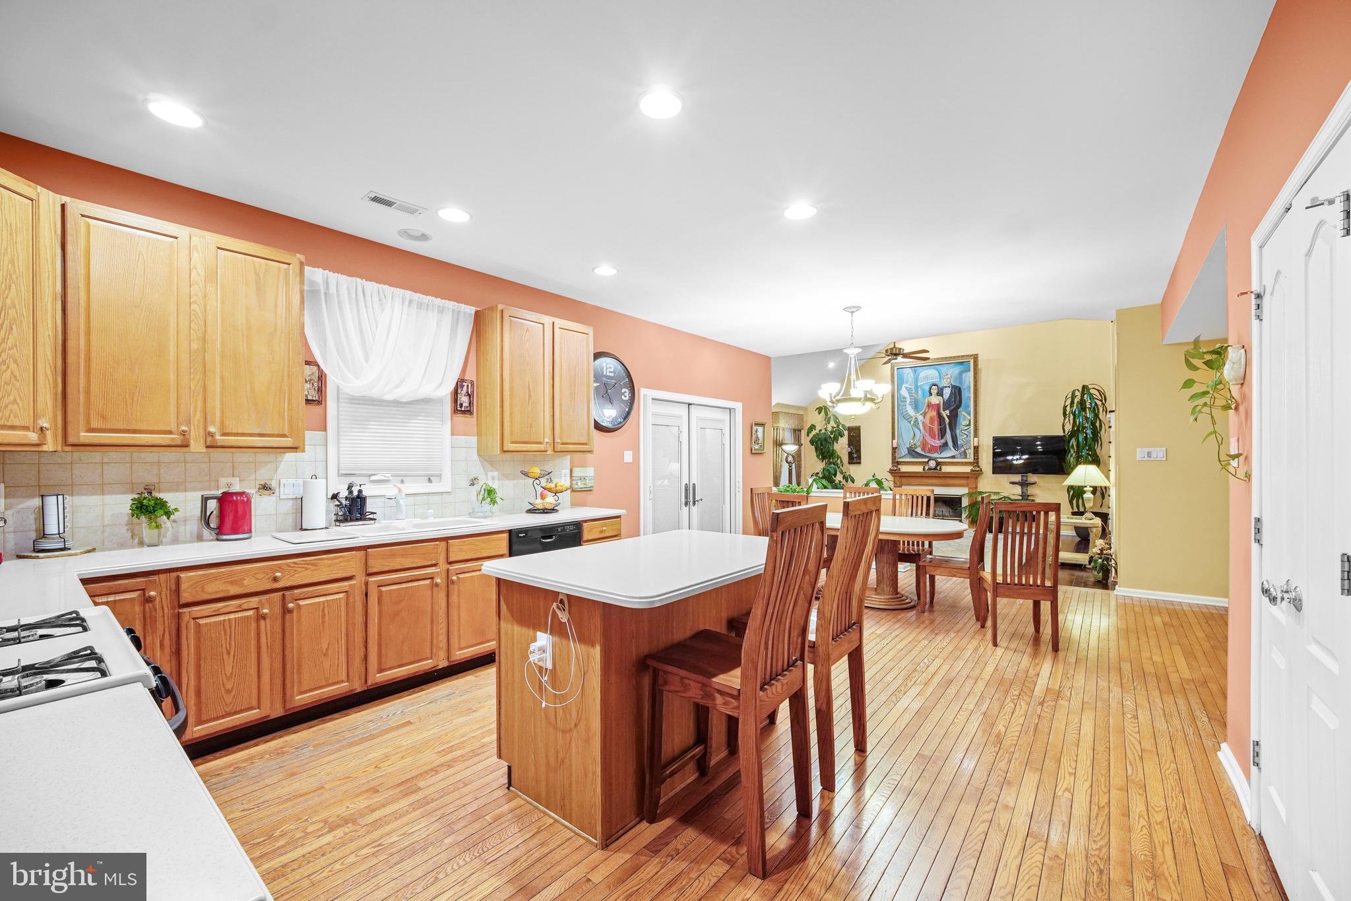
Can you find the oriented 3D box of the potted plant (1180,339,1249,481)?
[{"bbox_3d":[2.109,-0.158,1.925,0.190,0.540,0.290,0,-1,42],"label":"potted plant"}]

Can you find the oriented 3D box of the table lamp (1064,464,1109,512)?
[{"bbox_3d":[5.200,0.524,6.144,0.460,0.680,0.460,0,-1,42],"label":"table lamp"}]

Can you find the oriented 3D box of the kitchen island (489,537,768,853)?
[{"bbox_3d":[-0.013,0.936,2.284,0.890,0.914,1.330,0,0,39],"label":"kitchen island"}]

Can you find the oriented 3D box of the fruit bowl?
[{"bbox_3d":[-1.047,0.313,3.884,0.270,0.350,0.360,0,-1,42],"label":"fruit bowl"}]

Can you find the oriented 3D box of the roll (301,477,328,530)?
[{"bbox_3d":[-2.116,0.316,2.860,0.145,0.305,0.145,-1,-1,41],"label":"roll"}]

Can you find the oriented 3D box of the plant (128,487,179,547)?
[{"bbox_3d":[-2.523,0.340,2.353,0.170,0.260,0.170,0,-1,42],"label":"plant"}]

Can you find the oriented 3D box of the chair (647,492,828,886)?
[{"bbox_3d":[0.223,0.804,1.852,0.530,1.180,0.410,-1,-1,39],"label":"chair"}]

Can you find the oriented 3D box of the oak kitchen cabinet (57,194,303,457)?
[{"bbox_3d":[-2.395,-0.523,2.431,0.325,1.067,0.830,-1,-1,41],"label":"oak kitchen cabinet"}]

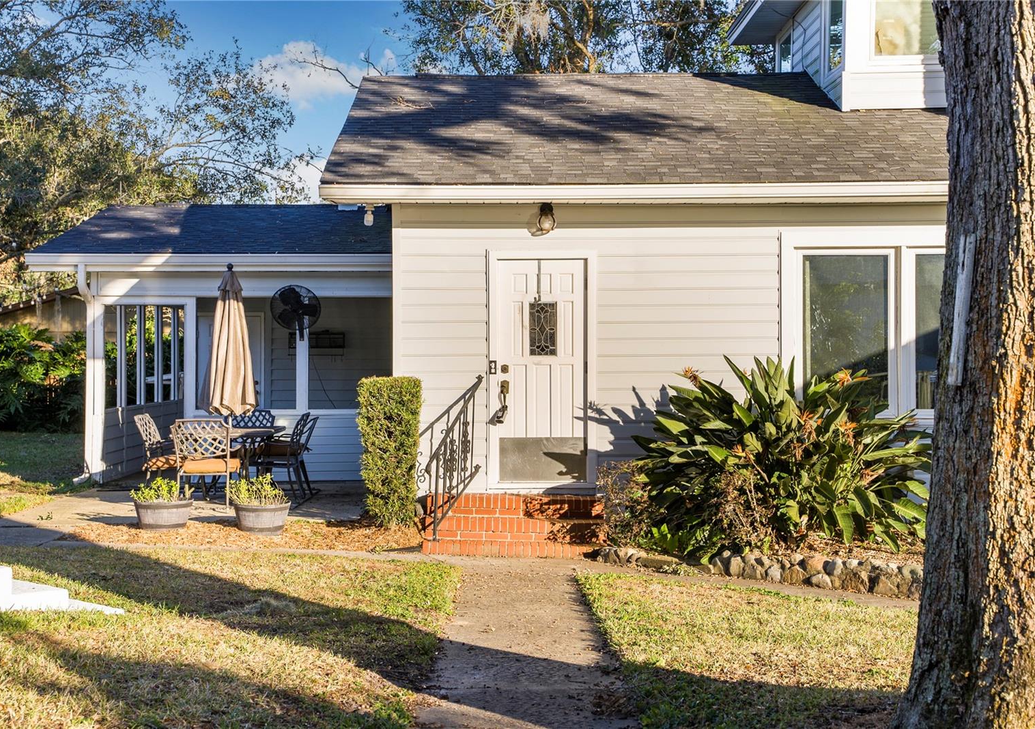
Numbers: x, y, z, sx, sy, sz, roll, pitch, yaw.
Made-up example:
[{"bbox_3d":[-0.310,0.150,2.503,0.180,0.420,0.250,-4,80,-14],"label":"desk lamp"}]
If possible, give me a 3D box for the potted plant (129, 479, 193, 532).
[{"bbox_3d":[-3.070,1.206,14.950,0.530,0.460,0.520,0,0,0],"label":"potted plant"}]

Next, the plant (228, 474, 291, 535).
[{"bbox_3d":[-2.220,1.200,14.900,0.530,0.520,0.520,0,0,0],"label":"plant"}]

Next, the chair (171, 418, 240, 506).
[{"bbox_3d":[-2.950,0.950,16.650,0.590,0.880,0.630,0,0,6],"label":"chair"}]

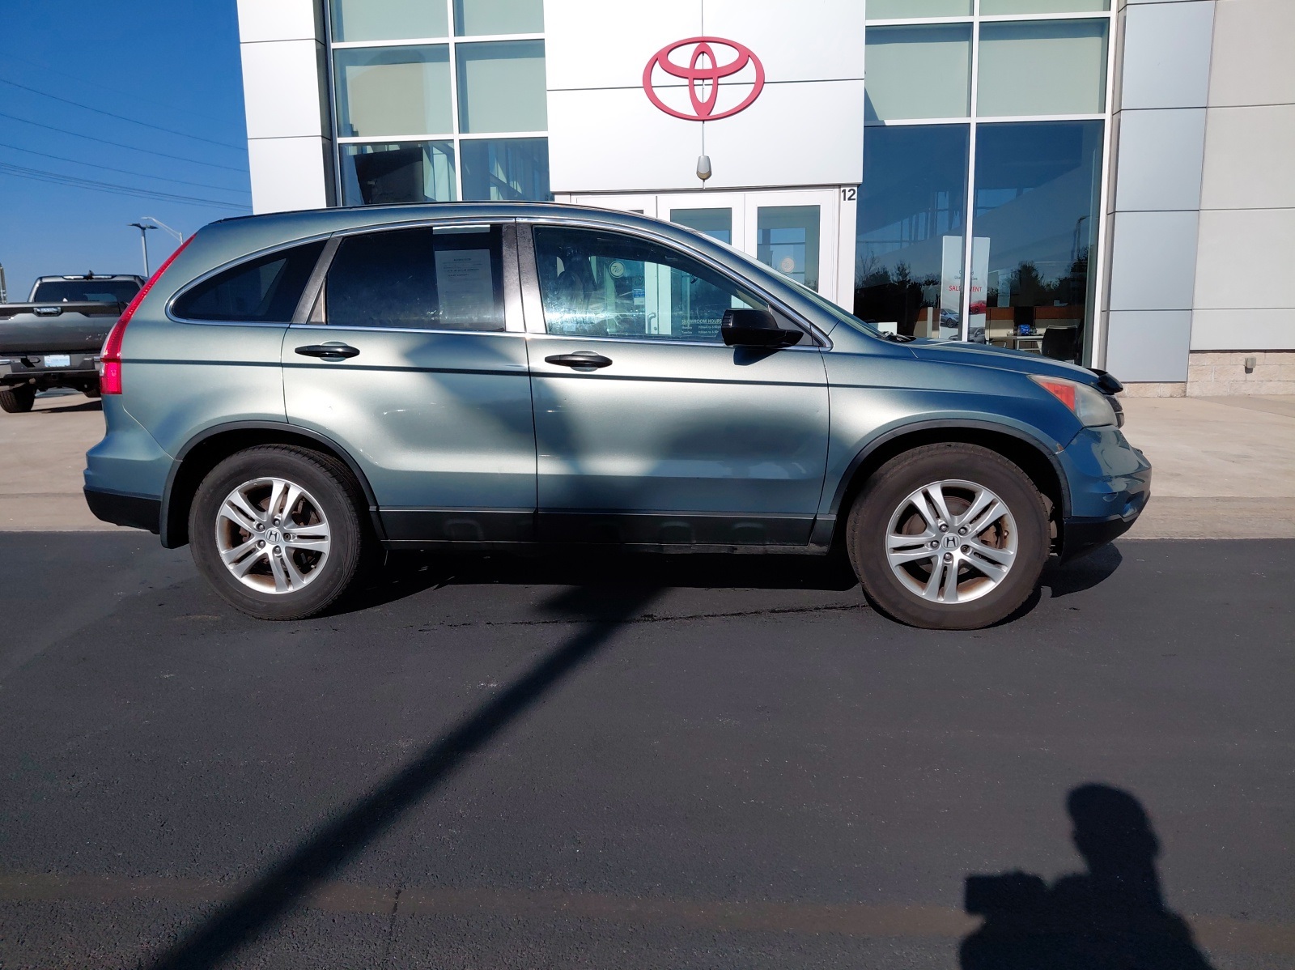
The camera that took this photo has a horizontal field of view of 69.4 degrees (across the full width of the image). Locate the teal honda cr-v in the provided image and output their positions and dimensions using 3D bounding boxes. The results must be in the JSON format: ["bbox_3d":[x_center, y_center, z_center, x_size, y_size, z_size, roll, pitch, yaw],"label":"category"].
[{"bbox_3d":[-0.166,-0.417,4.379,4.560,1.680,1.860,0,9,5],"label":"teal honda cr-v"}]

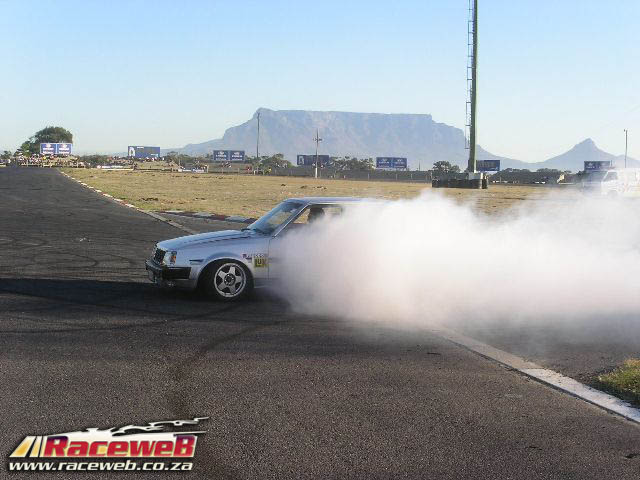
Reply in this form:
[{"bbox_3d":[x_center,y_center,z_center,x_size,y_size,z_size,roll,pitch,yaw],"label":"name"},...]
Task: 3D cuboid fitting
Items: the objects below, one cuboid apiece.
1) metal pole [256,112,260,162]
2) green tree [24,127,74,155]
[{"bbox_3d":[-10.305,-16.225,185.343,0.300,10.100,0.300,1,4,0],"label":"metal pole"},{"bbox_3d":[-58.047,-19.936,235.279,10.200,8.240,9.500,1,4,0],"label":"green tree"}]

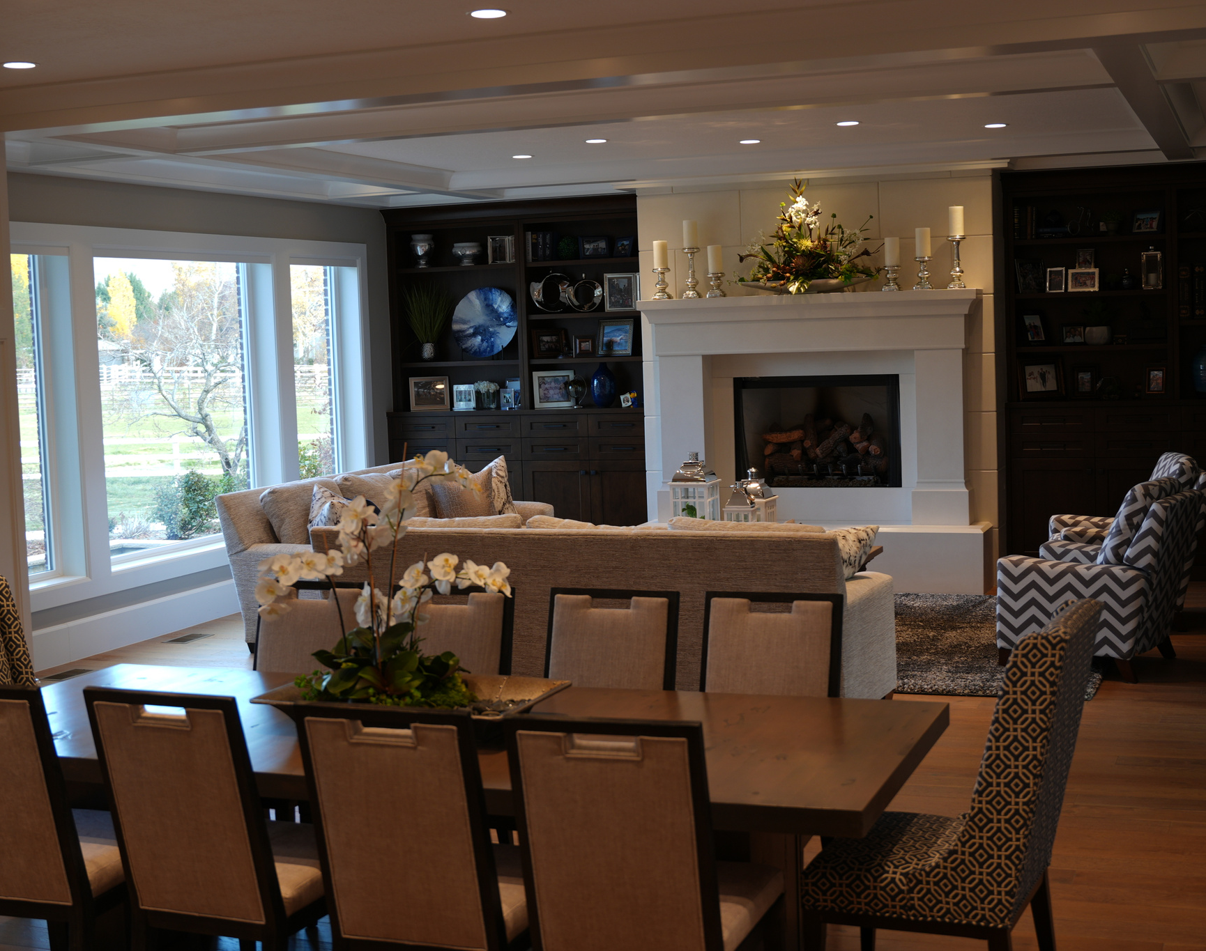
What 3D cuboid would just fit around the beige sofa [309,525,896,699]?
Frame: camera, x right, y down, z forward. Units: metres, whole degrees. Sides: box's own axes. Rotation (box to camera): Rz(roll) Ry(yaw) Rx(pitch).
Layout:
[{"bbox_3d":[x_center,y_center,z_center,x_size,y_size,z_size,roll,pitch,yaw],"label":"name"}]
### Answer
[{"bbox_3d":[0.009,0.626,7.696,2.424,0.900,0.989,0,5,21],"label":"beige sofa"}]

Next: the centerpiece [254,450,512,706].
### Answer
[{"bbox_3d":[-0.575,0.281,4.587,0.660,0.680,0.420,0,5,21],"label":"centerpiece"}]

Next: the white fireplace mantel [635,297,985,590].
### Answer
[{"bbox_3d":[1.328,-0.221,11.156,2.349,1.899,0.403,0,5,21],"label":"white fireplace mantel"}]

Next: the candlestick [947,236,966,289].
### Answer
[{"bbox_3d":[2.297,-1.394,11.114,0.120,0.354,0.120,0,5,21],"label":"candlestick"}]

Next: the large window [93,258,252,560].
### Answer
[{"bbox_3d":[-2.738,-0.455,10.872,0.140,1.830,1.850,0,5,21],"label":"large window"}]

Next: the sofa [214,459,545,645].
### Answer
[{"bbox_3d":[-1.279,0.457,10.744,1.120,0.900,2.450,0,5,21],"label":"sofa"}]

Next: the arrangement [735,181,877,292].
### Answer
[{"bbox_3d":[1.316,-1.550,11.058,0.860,0.750,0.360,0,5,21],"label":"arrangement"}]

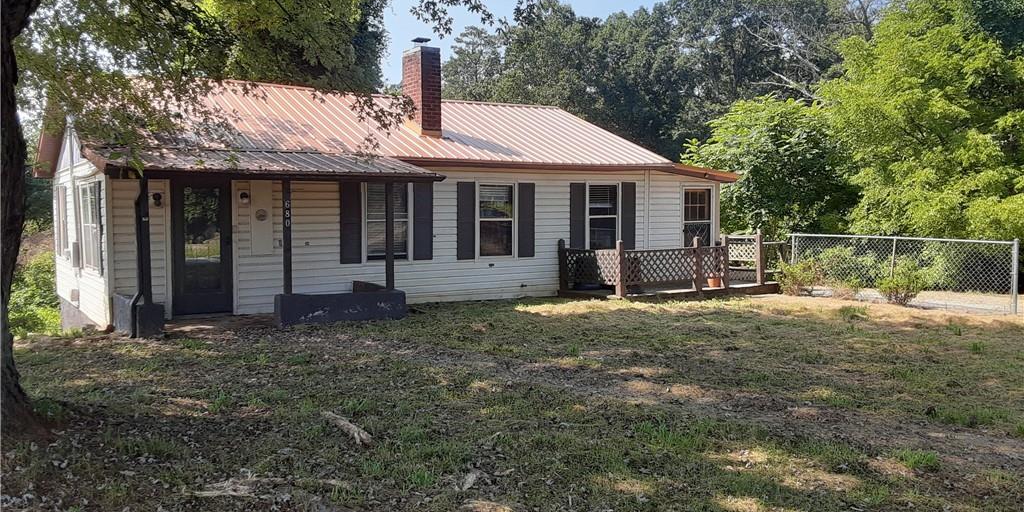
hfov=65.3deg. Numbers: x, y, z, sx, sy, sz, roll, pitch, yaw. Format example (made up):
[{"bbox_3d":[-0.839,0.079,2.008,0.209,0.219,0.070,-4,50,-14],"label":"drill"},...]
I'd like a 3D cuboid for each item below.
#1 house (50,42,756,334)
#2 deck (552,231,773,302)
[{"bbox_3d":[-2.061,-1.653,17.155,13.100,4.970,9.500,-3,5,-33],"label":"house"},{"bbox_3d":[3.302,0.144,16.287,4.580,1.250,1.820,-3,5,-33],"label":"deck"}]

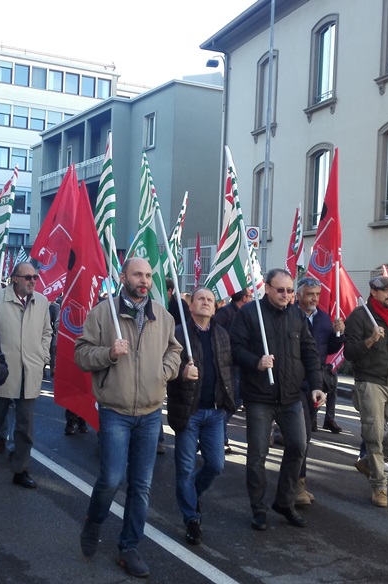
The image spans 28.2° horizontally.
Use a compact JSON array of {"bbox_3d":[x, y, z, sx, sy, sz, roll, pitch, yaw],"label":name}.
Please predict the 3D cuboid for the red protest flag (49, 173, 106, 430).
[{"bbox_3d":[-0.700,0.078,4.800,0.240,1.620,0.530,2,0,-37],"label":"red protest flag"}]

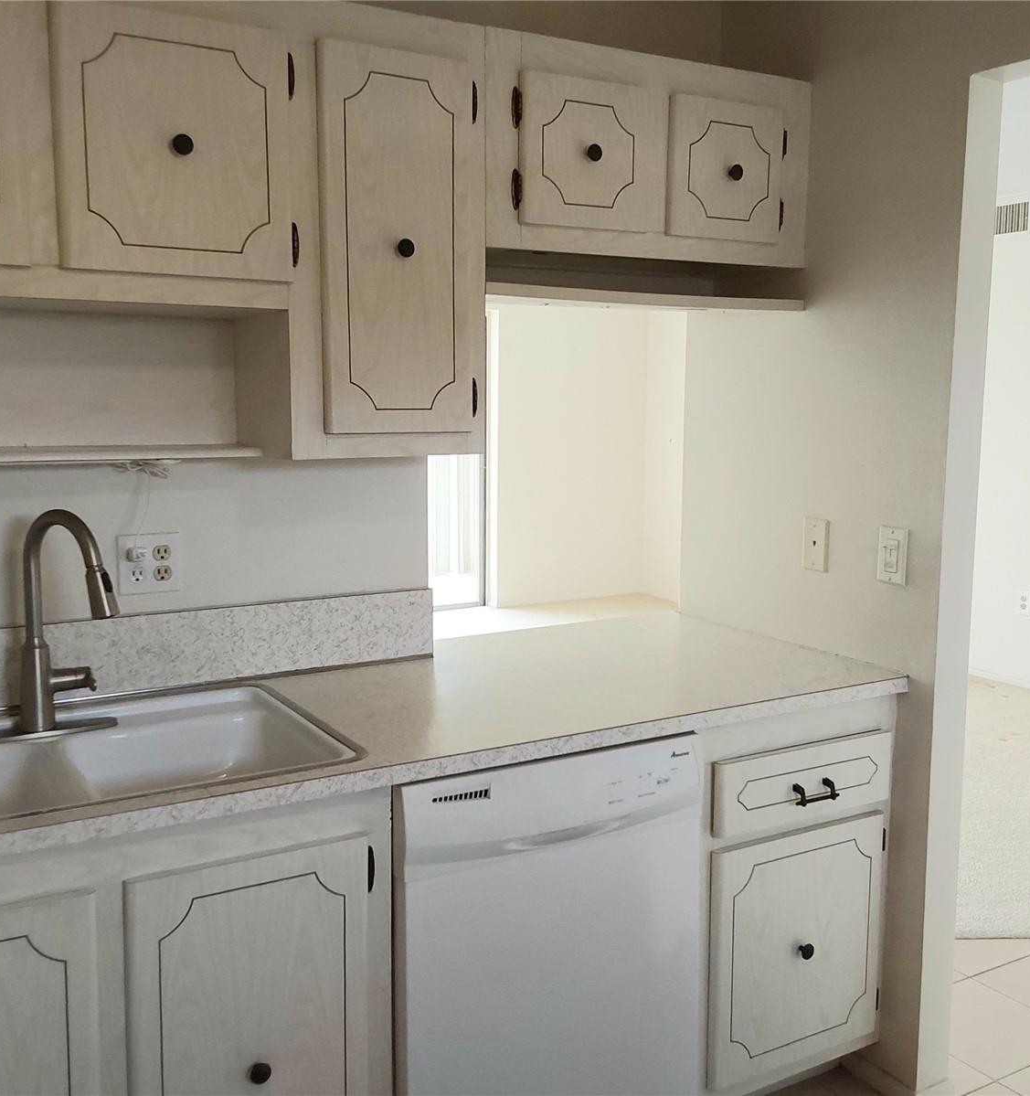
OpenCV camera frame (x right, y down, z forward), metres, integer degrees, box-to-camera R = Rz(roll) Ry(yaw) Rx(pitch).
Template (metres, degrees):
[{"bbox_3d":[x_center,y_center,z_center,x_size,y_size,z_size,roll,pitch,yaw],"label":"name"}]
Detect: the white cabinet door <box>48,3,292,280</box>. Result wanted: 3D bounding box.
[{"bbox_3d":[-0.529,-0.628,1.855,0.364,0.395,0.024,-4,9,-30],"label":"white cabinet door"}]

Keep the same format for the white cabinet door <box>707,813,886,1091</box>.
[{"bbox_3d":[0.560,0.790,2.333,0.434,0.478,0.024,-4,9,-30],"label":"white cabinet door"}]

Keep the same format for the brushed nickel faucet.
[{"bbox_3d":[-0.725,0.125,1.960,0.260,0.390,0.125,7,10,40],"label":"brushed nickel faucet"}]

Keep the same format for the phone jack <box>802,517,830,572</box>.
[{"bbox_3d":[0.669,-0.006,2.632,0.012,0.115,0.072,-4,9,-30],"label":"phone jack"}]

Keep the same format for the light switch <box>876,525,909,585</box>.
[{"bbox_3d":[0.781,0.017,2.442,0.012,0.115,0.073,-4,9,-30],"label":"light switch"}]

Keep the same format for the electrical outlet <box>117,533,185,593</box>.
[{"bbox_3d":[-0.700,0.031,2.264,0.116,0.114,0.010,-4,9,-30],"label":"electrical outlet"}]

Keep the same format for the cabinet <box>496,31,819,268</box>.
[{"bbox_3d":[0.221,-0.801,2.511,0.800,0.400,0.320,-4,9,-30],"label":"cabinet"}]

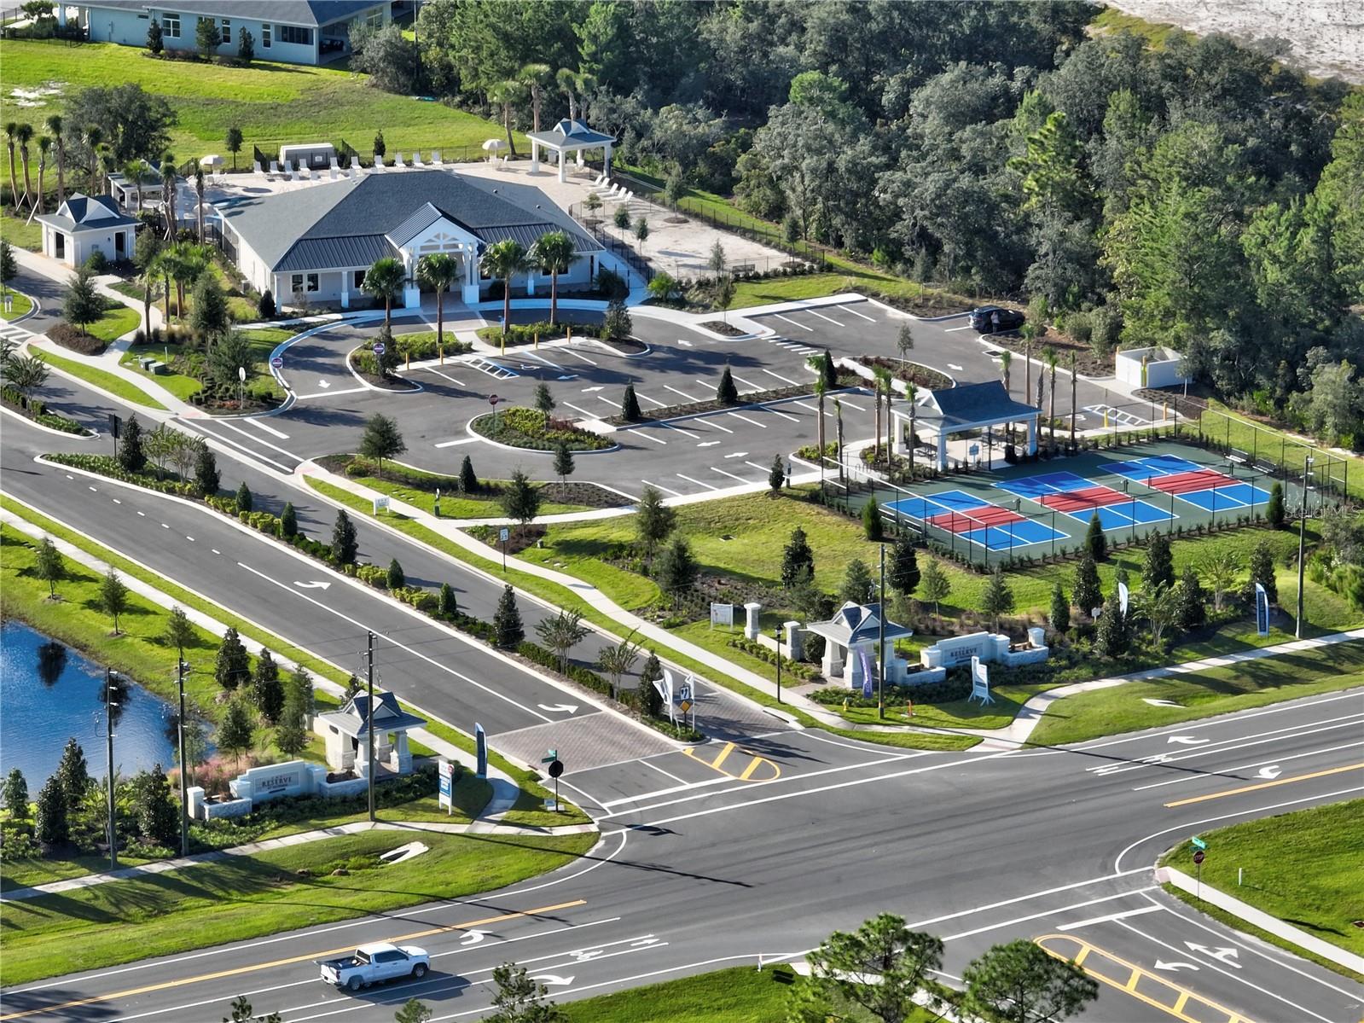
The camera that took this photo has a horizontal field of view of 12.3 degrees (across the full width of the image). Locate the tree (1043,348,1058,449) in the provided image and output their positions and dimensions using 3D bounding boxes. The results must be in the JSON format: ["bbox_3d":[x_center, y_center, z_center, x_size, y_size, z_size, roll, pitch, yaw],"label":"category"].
[{"bbox_3d":[25.014,-7.825,429.780,1.013,7.010,1.013,0,16,0],"label":"tree"}]

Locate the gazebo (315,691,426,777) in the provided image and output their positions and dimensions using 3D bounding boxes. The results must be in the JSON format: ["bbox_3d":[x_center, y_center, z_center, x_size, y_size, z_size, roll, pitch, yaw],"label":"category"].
[{"bbox_3d":[-17.635,12.577,363.126,4.700,4.200,4.700,-10,18,-31],"label":"gazebo"}]

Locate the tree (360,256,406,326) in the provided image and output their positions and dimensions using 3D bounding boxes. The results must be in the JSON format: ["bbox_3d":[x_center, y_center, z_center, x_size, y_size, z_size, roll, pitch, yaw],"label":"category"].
[{"bbox_3d":[-22.189,-15.676,476.371,3.441,7.181,3.441,0,16,0],"label":"tree"}]

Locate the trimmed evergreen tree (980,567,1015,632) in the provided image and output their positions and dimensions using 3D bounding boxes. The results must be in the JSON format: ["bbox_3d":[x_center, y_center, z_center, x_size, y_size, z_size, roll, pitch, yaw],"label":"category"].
[{"bbox_3d":[19.714,5.640,395.977,2.198,4.549,2.198,0,16,0],"label":"trimmed evergreen tree"}]

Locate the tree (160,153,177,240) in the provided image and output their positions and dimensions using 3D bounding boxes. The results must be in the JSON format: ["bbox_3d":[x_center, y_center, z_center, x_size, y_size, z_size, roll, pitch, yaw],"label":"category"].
[{"bbox_3d":[-39.792,-24.300,490.517,1.440,7.010,1.440,0,16,0],"label":"tree"}]

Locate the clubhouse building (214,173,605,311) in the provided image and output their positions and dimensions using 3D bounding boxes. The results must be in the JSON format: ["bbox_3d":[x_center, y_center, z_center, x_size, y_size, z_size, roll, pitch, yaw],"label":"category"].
[{"bbox_3d":[-20.589,-21.847,480.856,25.600,7.630,22.400,-4,17,-15],"label":"clubhouse building"}]

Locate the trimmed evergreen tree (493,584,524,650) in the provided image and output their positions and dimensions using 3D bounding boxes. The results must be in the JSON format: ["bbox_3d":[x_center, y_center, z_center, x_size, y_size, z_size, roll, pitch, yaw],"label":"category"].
[{"bbox_3d":[-10.557,6.282,386.159,1.912,3.830,1.912,0,16,0],"label":"trimmed evergreen tree"}]

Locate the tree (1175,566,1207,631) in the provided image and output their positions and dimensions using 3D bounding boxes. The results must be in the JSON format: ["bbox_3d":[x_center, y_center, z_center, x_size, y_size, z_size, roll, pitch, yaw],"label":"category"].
[{"bbox_3d":[31.948,5.349,397.818,1.941,4.046,1.941,0,16,0],"label":"tree"}]

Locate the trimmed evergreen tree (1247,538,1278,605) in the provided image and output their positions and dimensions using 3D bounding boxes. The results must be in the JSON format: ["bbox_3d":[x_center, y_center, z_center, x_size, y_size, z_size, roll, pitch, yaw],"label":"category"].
[{"bbox_3d":[36.097,3.635,393.945,1.852,4.050,1.852,0,16,0],"label":"trimmed evergreen tree"}]

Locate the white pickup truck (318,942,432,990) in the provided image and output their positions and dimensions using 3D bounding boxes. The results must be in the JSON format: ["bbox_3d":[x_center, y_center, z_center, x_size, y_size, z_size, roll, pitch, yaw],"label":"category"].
[{"bbox_3d":[-16.163,23.932,336.935,5.850,1.920,2.080,-10,18,-30],"label":"white pickup truck"}]

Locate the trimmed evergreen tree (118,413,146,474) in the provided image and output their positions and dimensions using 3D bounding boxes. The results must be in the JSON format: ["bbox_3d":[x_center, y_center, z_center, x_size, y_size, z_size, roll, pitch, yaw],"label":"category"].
[{"bbox_3d":[-38.670,-4.894,445.033,1.981,4.112,1.981,0,16,0],"label":"trimmed evergreen tree"}]

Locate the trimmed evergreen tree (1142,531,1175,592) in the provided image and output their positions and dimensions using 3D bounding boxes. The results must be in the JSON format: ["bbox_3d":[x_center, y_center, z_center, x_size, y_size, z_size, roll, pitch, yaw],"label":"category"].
[{"bbox_3d":[31.312,3.218,416.146,2.097,3.939,2.097,0,16,0],"label":"trimmed evergreen tree"}]

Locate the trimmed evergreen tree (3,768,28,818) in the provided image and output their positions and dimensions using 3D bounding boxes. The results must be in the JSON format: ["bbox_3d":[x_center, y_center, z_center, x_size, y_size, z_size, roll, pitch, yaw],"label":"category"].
[{"bbox_3d":[-39.168,16.502,373.504,1.474,2.912,1.474,0,16,0],"label":"trimmed evergreen tree"}]

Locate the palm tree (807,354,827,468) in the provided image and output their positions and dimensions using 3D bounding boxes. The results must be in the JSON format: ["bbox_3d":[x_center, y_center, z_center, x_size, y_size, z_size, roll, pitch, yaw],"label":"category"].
[{"bbox_3d":[9.350,-7.043,435.027,1.500,7.564,1.500,0,16,0],"label":"palm tree"}]

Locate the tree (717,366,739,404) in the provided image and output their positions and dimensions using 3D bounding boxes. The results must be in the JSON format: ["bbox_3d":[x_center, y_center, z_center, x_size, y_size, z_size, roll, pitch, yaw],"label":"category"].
[{"bbox_3d":[3.195,-8.945,442.401,1.485,2.700,1.485,0,16,0],"label":"tree"}]

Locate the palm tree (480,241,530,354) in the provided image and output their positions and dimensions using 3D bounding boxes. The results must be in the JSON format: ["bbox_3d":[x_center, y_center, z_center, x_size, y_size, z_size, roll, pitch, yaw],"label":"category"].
[{"bbox_3d":[-12.919,-16.094,460.886,3.650,7.580,3.650,0,16,0],"label":"palm tree"}]

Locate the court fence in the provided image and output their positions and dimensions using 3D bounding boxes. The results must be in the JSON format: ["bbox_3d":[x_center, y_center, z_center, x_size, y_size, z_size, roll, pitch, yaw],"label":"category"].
[{"bbox_3d":[26.689,-2.046,420.102,29.100,3.050,18.600,-10,19,-31],"label":"court fence"}]

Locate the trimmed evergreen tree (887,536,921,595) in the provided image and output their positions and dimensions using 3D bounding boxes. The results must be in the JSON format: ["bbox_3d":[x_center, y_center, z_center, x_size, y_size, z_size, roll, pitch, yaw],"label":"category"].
[{"bbox_3d":[14.578,3.374,415.978,2.061,3.902,2.061,0,16,0],"label":"trimmed evergreen tree"}]

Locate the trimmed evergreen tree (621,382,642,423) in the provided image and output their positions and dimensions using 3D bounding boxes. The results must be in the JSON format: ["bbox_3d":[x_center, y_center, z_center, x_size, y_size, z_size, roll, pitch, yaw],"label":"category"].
[{"bbox_3d":[-3.660,-7.990,457.445,1.460,2.786,1.460,0,16,0],"label":"trimmed evergreen tree"}]

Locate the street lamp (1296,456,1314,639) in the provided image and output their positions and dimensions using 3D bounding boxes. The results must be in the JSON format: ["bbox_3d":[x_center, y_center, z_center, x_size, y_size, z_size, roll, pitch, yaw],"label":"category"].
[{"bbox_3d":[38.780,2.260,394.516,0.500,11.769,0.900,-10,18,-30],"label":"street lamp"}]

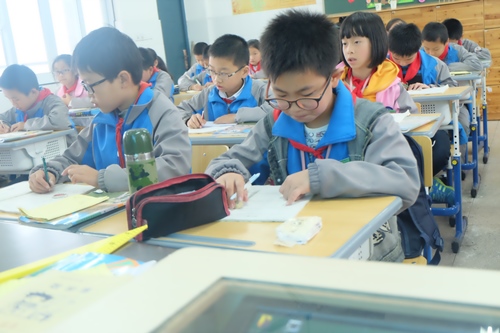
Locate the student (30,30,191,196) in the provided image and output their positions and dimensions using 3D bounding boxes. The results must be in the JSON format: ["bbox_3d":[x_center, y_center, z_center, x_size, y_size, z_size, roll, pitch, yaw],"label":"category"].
[{"bbox_3d":[-0.378,0.156,1.675,0.520,1.120,0.580,5,17,41],"label":"student"}]

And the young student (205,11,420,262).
[{"bbox_3d":[0.143,0.166,1.421,0.580,1.100,0.580,-1,14,22],"label":"young student"}]

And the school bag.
[{"bbox_3d":[0.375,0.109,1.610,0.330,0.420,0.180,0,14,27],"label":"school bag"}]

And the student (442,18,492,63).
[{"bbox_3d":[1.654,-0.653,4.470,0.540,1.050,0.580,0,14,27],"label":"student"}]

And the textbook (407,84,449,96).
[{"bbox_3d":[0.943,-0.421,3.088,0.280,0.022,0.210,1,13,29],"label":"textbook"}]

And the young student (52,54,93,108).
[{"bbox_3d":[-1.317,-0.254,4.360,0.420,1.170,0.680,0,13,27],"label":"young student"}]

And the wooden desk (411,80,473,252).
[{"bbox_3d":[0.776,-0.011,2.807,0.610,0.710,0.430,0,14,27],"label":"wooden desk"}]

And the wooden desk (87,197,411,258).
[{"bbox_3d":[0.019,0.470,1.309,0.600,0.744,0.410,1,13,31],"label":"wooden desk"}]

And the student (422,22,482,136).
[{"bbox_3d":[1.500,-0.488,4.158,0.450,1.140,0.700,0,13,27],"label":"student"}]

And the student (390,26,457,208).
[{"bbox_3d":[0.990,-0.277,3.288,0.450,1.130,0.700,1,13,29],"label":"student"}]

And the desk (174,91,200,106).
[{"bbox_3d":[-0.548,-0.323,4.876,0.610,0.700,0.420,0,14,27],"label":"desk"}]

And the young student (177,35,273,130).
[{"bbox_3d":[-0.084,-0.001,2.528,0.460,1.160,0.700,0,13,27],"label":"young student"}]

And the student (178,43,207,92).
[{"bbox_3d":[-0.498,-0.568,5.487,0.440,1.180,0.680,0,13,27],"label":"student"}]

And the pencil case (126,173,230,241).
[{"bbox_3d":[-0.160,0.084,1.202,0.222,0.083,0.076,-13,14,-33],"label":"pencil case"}]

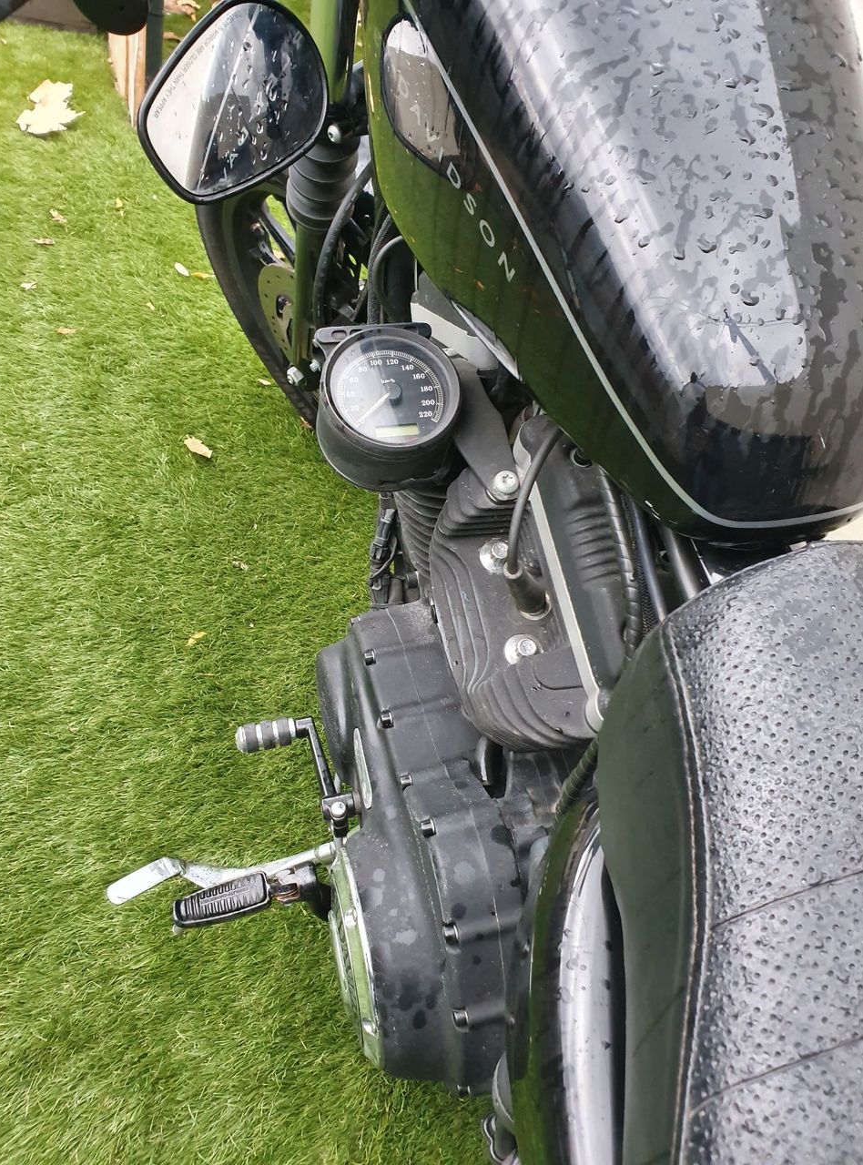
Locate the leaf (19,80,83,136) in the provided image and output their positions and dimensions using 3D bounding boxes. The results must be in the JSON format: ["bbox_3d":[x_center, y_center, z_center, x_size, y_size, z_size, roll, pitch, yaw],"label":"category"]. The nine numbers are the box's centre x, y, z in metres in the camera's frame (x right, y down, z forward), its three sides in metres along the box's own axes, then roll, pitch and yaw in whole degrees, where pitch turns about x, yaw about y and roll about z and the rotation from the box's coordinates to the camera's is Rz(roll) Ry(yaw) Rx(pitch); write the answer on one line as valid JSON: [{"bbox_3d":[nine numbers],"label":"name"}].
[{"bbox_3d":[-1.033,-1.280,2.358,0.185,0.070,0.215,-2,47,-22],"label":"leaf"}]

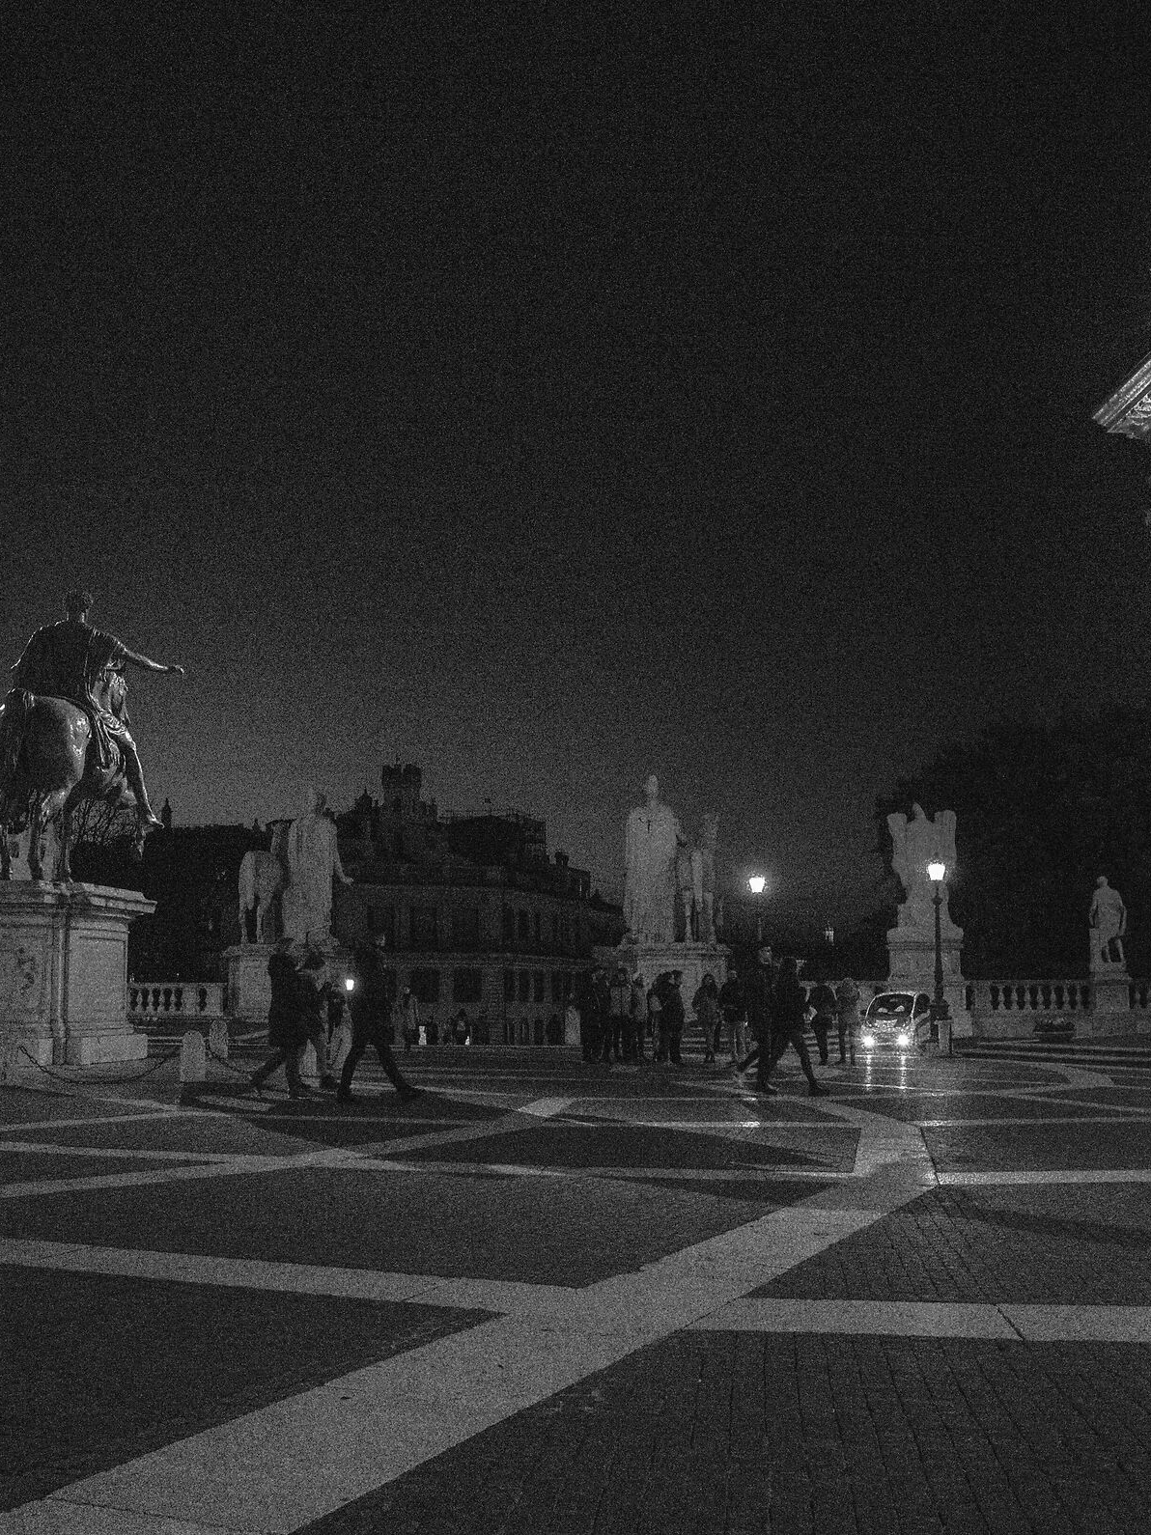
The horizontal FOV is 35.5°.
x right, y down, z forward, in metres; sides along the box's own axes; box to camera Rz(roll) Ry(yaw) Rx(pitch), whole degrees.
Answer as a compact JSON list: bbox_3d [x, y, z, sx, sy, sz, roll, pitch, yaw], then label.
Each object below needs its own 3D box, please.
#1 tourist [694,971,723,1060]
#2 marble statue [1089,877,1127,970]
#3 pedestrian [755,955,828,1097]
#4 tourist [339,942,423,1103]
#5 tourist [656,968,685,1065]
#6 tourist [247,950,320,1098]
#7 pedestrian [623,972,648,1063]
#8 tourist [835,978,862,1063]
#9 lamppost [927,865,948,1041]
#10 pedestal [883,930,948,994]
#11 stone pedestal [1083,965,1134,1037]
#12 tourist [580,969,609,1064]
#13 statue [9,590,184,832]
[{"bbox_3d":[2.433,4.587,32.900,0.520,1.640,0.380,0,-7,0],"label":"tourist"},{"bbox_3d":[15.310,4.443,51.659,1.050,2.644,0.850,-1,-7,6],"label":"marble statue"},{"bbox_3d":[2.770,3.284,22.841,0.850,1.730,0.500,0,-7,-6],"label":"pedestrian"},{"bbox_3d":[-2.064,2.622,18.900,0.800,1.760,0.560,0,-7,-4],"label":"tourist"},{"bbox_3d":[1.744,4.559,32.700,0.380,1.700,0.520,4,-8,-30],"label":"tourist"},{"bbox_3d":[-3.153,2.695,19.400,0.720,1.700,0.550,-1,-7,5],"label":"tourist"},{"bbox_3d":[1.153,4.639,33.200,0.380,1.640,0.520,7,-10,-45],"label":"pedestrian"},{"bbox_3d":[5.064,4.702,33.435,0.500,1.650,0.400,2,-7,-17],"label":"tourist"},{"bbox_3d":[8.759,4.499,43.412,0.500,4.456,0.500,-1,-7,6],"label":"lamppost"},{"bbox_3d":[10.177,6.282,52.263,2.400,3.029,2.100,-1,-7,6],"label":"pedestal"},{"bbox_3d":[15.255,6.697,51.385,1.300,1.949,1.300,-1,-7,6],"label":"stone pedestal"},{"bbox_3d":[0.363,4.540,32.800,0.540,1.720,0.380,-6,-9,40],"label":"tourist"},{"bbox_3d":[-7.022,-0.401,25.700,2.100,4.240,3.600,-1,-7,6],"label":"statue"}]

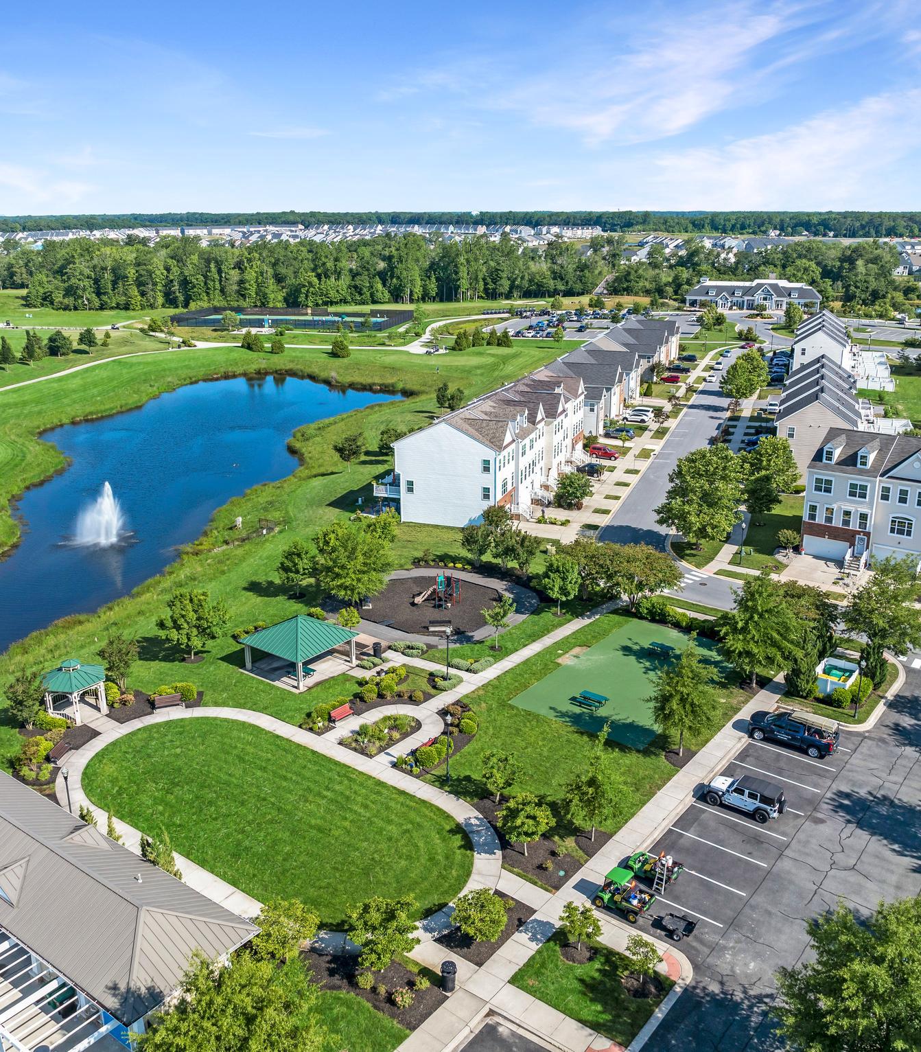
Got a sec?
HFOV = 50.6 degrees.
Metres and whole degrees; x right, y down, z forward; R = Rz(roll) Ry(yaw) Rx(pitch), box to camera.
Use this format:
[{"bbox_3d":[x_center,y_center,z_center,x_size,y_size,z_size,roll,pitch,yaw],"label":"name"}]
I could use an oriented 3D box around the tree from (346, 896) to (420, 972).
[{"bbox_3d":[-3.714,19.147,45.760,3.400,3.850,3.400,0,18,0],"label":"tree"}]

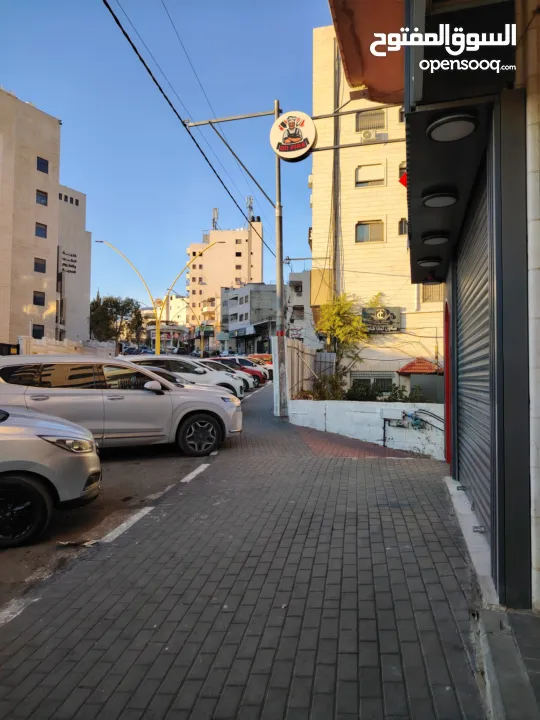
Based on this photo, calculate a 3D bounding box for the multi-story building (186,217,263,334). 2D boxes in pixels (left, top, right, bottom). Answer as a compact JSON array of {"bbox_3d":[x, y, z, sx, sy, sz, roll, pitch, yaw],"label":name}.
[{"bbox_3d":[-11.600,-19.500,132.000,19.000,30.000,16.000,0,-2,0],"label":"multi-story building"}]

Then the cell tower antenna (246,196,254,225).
[{"bbox_3d":[-4.950,-37.600,126.000,1.700,7.000,1.700,0,-2,0],"label":"cell tower antenna"}]

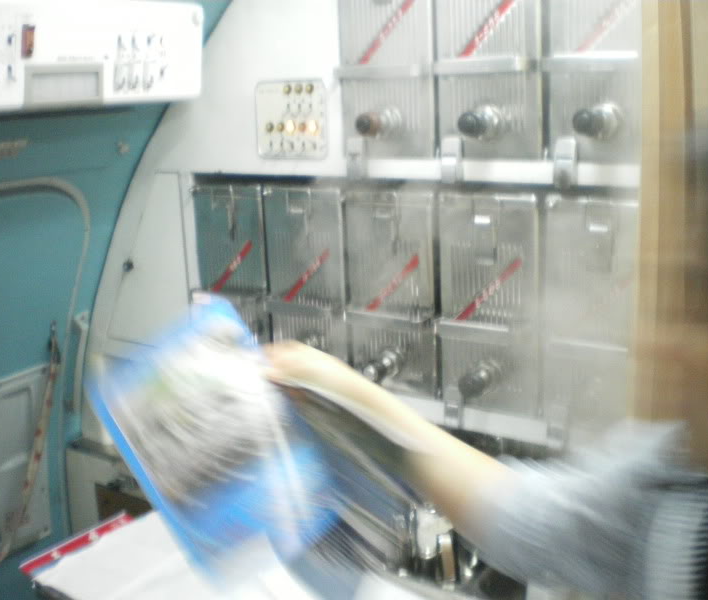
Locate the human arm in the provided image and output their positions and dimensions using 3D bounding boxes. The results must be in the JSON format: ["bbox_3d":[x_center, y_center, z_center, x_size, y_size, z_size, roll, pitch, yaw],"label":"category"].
[{"bbox_3d":[0.100,0.163,0.900,0.500,0.150,0.120,21,26,35],"label":"human arm"}]

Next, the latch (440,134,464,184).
[{"bbox_3d":[0.164,-0.237,1.396,0.029,0.077,0.022,7,18,31],"label":"latch"}]

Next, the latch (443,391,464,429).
[{"bbox_3d":[0.181,0.199,1.516,0.033,0.060,0.022,7,18,31],"label":"latch"}]

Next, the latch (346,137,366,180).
[{"bbox_3d":[0.005,-0.256,1.493,0.025,0.072,0.022,7,18,31],"label":"latch"}]

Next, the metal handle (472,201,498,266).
[{"bbox_3d":[0.221,-0.112,1.398,0.038,0.107,0.020,7,18,31],"label":"metal handle"}]

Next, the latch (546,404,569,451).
[{"bbox_3d":[0.346,0.217,1.415,0.029,0.070,0.022,7,18,31],"label":"latch"}]

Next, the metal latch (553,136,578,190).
[{"bbox_3d":[0.329,-0.213,1.294,0.031,0.080,0.025,7,18,31],"label":"metal latch"}]

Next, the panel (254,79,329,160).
[{"bbox_3d":[-0.115,-0.337,1.550,0.143,0.141,0.015,7,18,31],"label":"panel"}]

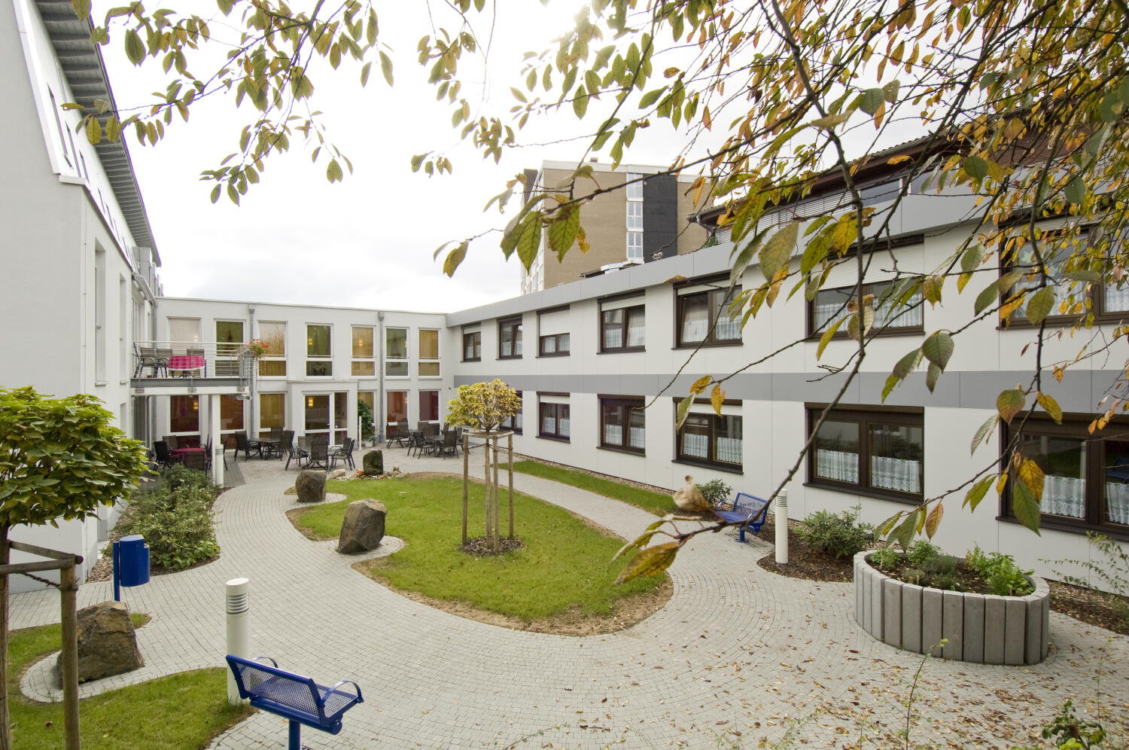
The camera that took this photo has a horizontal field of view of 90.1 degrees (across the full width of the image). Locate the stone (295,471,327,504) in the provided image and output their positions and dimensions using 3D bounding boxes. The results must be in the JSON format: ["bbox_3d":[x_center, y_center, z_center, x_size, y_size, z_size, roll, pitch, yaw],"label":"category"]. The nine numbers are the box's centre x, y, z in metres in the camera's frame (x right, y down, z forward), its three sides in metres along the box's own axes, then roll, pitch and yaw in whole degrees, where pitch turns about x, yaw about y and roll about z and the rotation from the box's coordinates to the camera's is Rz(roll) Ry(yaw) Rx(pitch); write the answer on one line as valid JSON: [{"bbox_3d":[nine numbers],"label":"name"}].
[{"bbox_3d":[-6.100,2.638,13.534,0.740,0.690,0.640,0,0,-25],"label":"stone"}]

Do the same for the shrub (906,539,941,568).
[{"bbox_3d":[4.688,2.299,7.344,0.360,0.280,0.340,0,0,33],"label":"shrub"}]

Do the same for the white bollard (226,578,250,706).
[{"bbox_3d":[-3.103,2.544,5.384,0.190,1.155,0.190,0,0,0],"label":"white bollard"}]

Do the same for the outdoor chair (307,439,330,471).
[{"bbox_3d":[-8.014,2.652,18.461,0.570,1.020,0.660,0,0,-25],"label":"outdoor chair"}]

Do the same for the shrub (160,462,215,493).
[{"bbox_3d":[-9.800,2.625,14.734,1.380,0.730,1.200,0,0,-33],"label":"shrub"}]

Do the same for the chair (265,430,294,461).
[{"bbox_3d":[-10.669,2.668,21.333,0.680,1.020,0.580,0,0,35],"label":"chair"}]

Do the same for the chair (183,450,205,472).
[{"bbox_3d":[-11.170,2.664,17.065,0.570,1.020,0.660,0,0,-36],"label":"chair"}]

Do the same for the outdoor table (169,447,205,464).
[{"bbox_3d":[-12.220,2.811,18.286,0.930,0.740,0.930,0,0,-34],"label":"outdoor table"}]

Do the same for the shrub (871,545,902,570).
[{"bbox_3d":[4.087,2.307,7.127,0.330,0.270,0.320,0,0,30],"label":"shrub"}]

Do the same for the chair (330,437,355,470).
[{"bbox_3d":[-7.070,2.510,17.985,0.680,1.000,0.570,0,0,-7],"label":"chair"}]

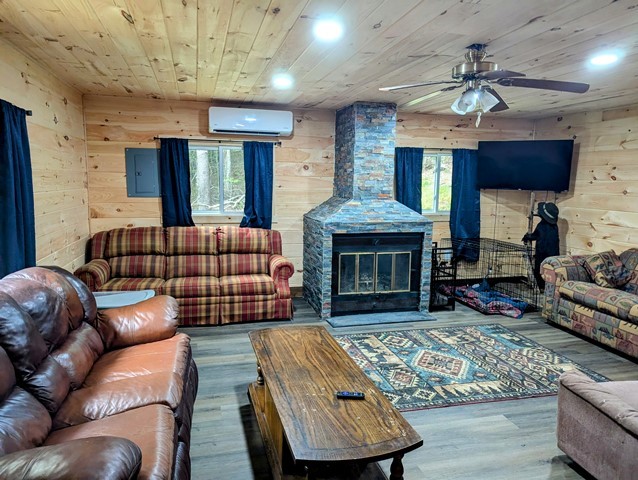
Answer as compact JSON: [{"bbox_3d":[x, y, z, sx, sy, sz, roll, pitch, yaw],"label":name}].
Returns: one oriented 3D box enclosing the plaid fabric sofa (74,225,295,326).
[{"bbox_3d":[-1.439,0.370,5.036,2.190,0.990,0.870,-1,8,-15],"label":"plaid fabric sofa"}]

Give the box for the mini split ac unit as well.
[{"bbox_3d":[-0.817,-1.405,5.332,0.998,0.312,0.220,-1,8,-15],"label":"mini split ac unit"}]

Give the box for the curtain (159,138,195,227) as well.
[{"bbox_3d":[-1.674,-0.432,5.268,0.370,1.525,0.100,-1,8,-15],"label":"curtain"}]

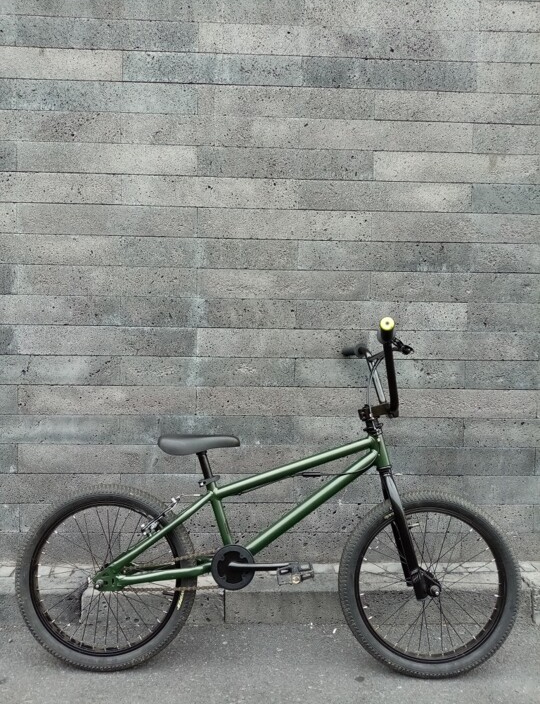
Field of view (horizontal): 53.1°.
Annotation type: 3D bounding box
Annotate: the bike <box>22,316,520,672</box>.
[{"bbox_3d":[-0.002,0.416,1.521,1.402,0.940,0.735,1,-4,0],"label":"bike"}]

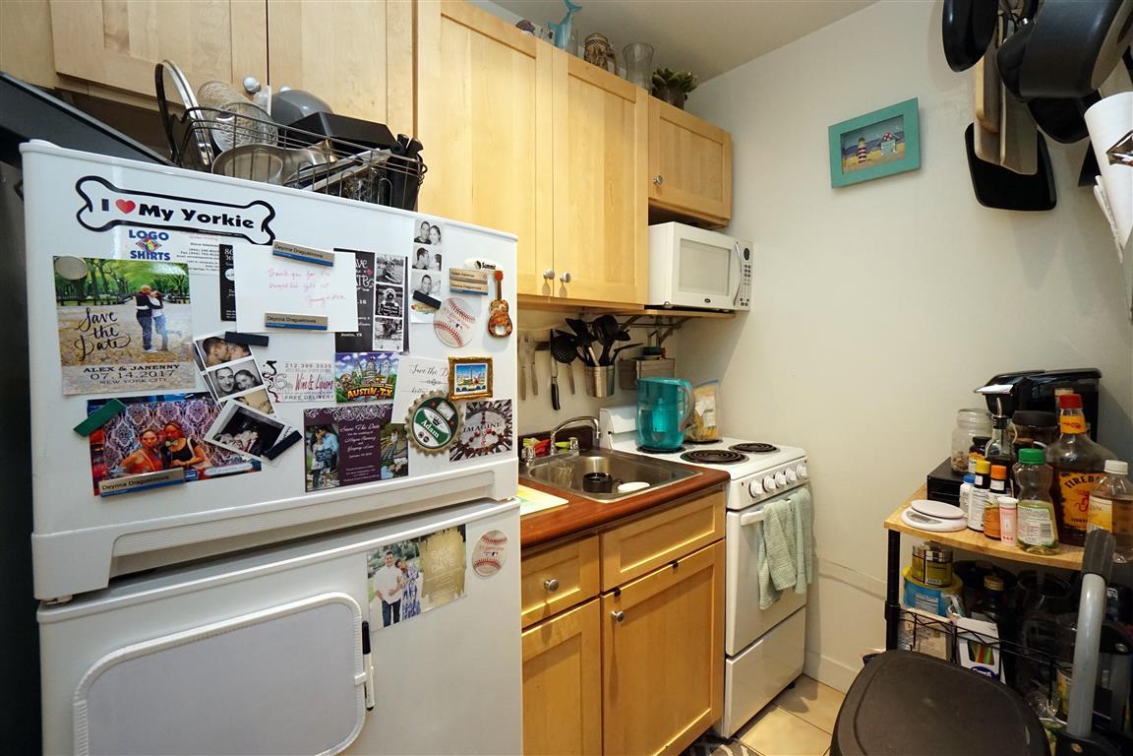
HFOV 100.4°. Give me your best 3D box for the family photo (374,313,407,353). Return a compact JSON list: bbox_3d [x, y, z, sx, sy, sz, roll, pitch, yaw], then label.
[{"bbox_3d":[-0.273,-0.066,0.731,0.044,0.049,0.003,-2,4,-39],"label":"family photo"}]

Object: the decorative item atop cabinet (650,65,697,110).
[{"bbox_3d":[0.454,-1.201,2.009,0.180,0.232,0.180,0,3,0],"label":"decorative item atop cabinet"}]

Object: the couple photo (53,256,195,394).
[{"bbox_3d":[-0.489,-0.057,0.529,0.111,0.147,0.003,-2,3,-39],"label":"couple photo"}]

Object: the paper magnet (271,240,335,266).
[{"bbox_3d":[-0.348,-0.165,0.627,0.072,0.018,0.006,3,0,-39],"label":"paper magnet"}]

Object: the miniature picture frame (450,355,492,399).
[{"bbox_3d":[-0.159,0.000,0.794,0.082,0.070,0.012,-2,3,-39],"label":"miniature picture frame"}]

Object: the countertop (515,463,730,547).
[{"bbox_3d":[-0.016,0.318,1.467,0.852,0.042,0.655,-2,3,-39],"label":"countertop"}]

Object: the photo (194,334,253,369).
[{"bbox_3d":[-0.418,-0.036,0.577,0.052,0.038,0.006,-22,16,-36],"label":"photo"}]

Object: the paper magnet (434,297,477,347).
[{"bbox_3d":[-0.186,-0.093,0.799,0.081,0.085,0.004,-2,4,-39],"label":"paper magnet"}]

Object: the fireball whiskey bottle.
[{"bbox_3d":[1.018,0.179,0.927,0.101,0.292,0.098,2,4,40],"label":"fireball whiskey bottle"}]

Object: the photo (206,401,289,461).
[{"bbox_3d":[-0.397,0.070,0.599,0.083,0.055,0.006,36,-20,-35],"label":"photo"}]

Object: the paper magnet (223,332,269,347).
[{"bbox_3d":[-0.416,-0.051,0.617,0.046,0.011,0.005,7,-2,-39],"label":"paper magnet"}]

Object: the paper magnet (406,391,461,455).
[{"bbox_3d":[-0.213,0.077,0.780,0.102,0.106,0.012,-2,4,-39],"label":"paper magnet"}]

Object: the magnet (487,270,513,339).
[{"bbox_3d":[-0.114,-0.126,0.818,0.048,0.115,0.012,0,2,-39],"label":"magnet"}]

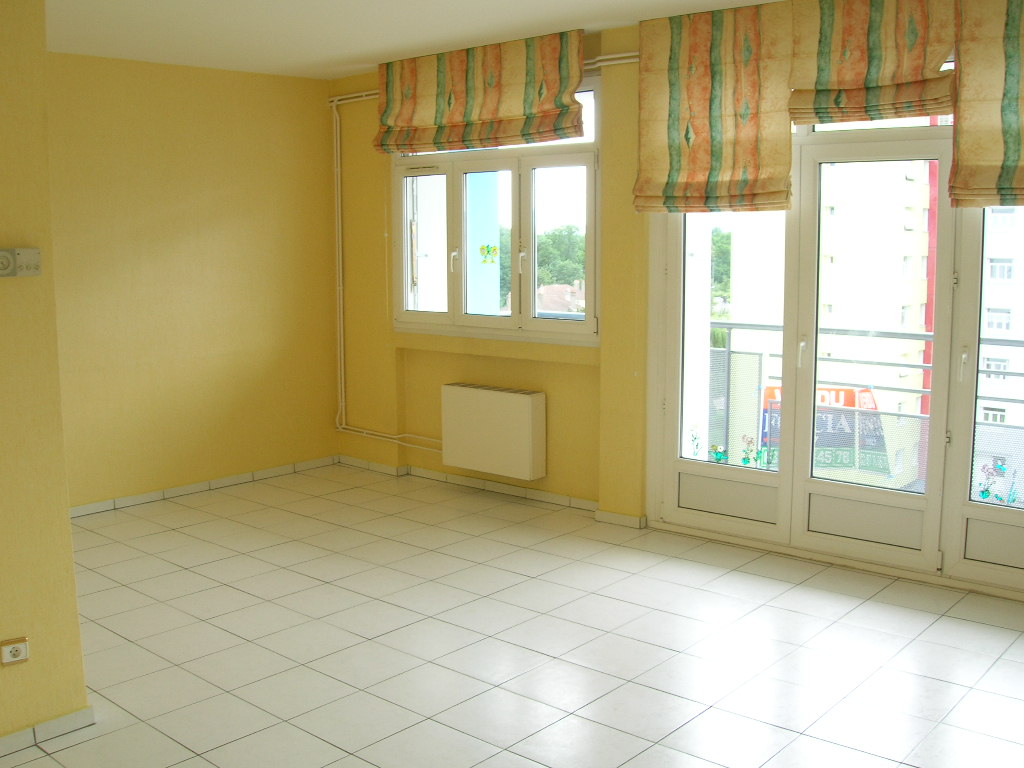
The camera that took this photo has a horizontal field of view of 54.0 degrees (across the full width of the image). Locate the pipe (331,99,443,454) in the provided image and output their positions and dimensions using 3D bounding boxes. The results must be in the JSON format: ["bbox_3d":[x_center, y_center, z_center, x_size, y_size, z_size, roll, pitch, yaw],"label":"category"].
[{"bbox_3d":[-0.849,-0.748,6.647,0.990,2.290,0.120,6,10,41],"label":"pipe"}]

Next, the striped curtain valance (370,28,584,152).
[{"bbox_3d":[-0.245,-1.661,5.828,1.610,0.550,0.110,6,10,41],"label":"striped curtain valance"}]

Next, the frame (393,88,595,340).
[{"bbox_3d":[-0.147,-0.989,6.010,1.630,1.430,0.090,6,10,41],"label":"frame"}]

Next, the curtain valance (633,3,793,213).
[{"bbox_3d":[0.947,-1.311,4.811,0.820,0.970,0.100,6,10,41],"label":"curtain valance"}]

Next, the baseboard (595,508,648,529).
[{"bbox_3d":[0.601,0.736,5.532,0.300,0.061,0.069,6,10,41],"label":"baseboard"}]

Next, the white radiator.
[{"bbox_3d":[-0.117,0.280,6.146,0.729,0.508,0.139,6,10,41],"label":"white radiator"}]

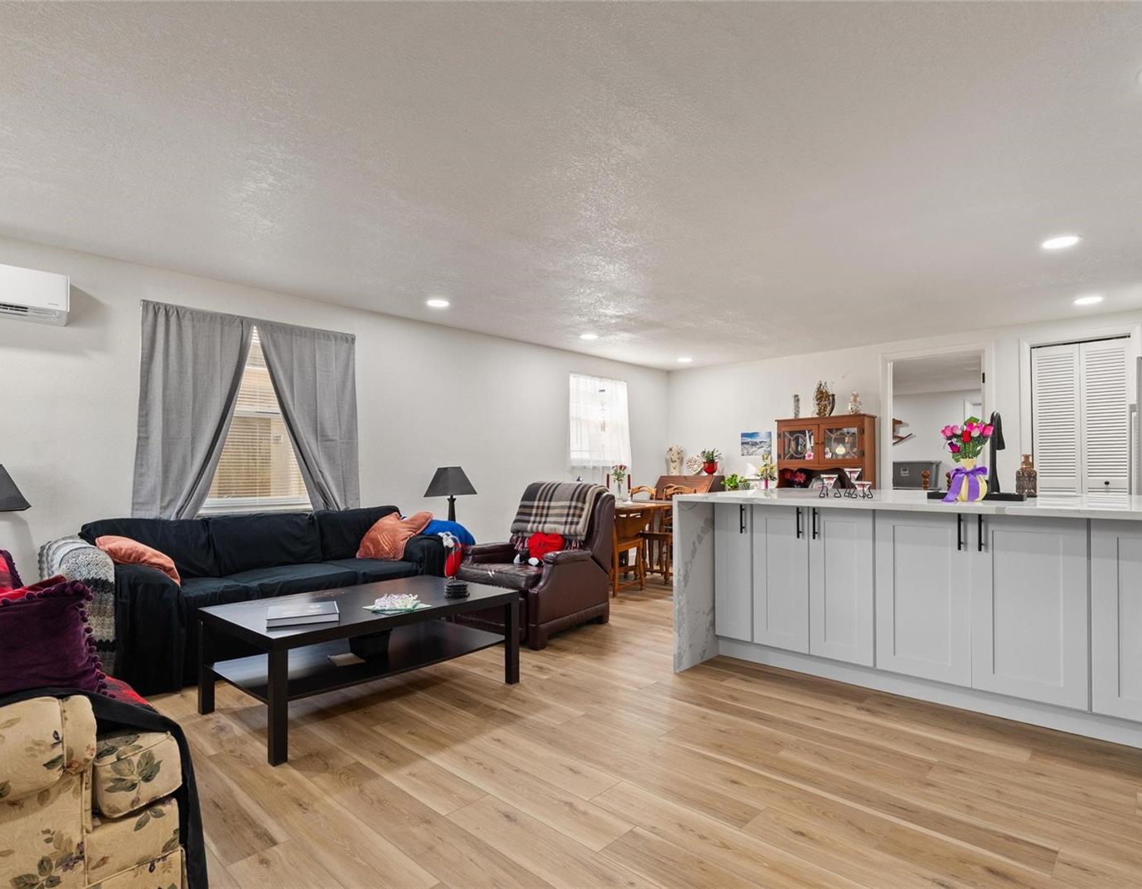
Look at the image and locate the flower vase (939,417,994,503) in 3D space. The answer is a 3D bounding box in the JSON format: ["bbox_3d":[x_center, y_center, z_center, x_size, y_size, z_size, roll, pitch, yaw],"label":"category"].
[{"bbox_3d":[1.675,0.066,2.498,0.185,0.355,0.185,-2,-3,43],"label":"flower vase"}]

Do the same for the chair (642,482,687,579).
[{"bbox_3d":[0.898,0.831,5.666,0.410,0.875,0.450,-2,-3,43],"label":"chair"}]

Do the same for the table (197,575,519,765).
[{"bbox_3d":[-0.949,0.943,2.789,0.760,0.450,1.170,-2,-3,42],"label":"table"}]

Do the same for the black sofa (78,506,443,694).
[{"bbox_3d":[-1.717,0.800,3.551,0.770,0.790,1.910,-2,-3,43],"label":"black sofa"}]

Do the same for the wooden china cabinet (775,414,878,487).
[{"bbox_3d":[2.461,0.509,5.689,0.820,1.520,0.380,-2,-3,43],"label":"wooden china cabinet"}]

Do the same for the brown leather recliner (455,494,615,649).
[{"bbox_3d":[-0.245,0.745,3.993,0.750,0.930,0.900,-2,-3,38],"label":"brown leather recliner"}]

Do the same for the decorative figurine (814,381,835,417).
[{"bbox_3d":[2.444,-0.418,5.718,0.160,0.335,0.130,-2,-3,43],"label":"decorative figurine"}]

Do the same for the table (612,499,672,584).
[{"bbox_3d":[0.570,0.895,5.422,0.800,0.730,1.050,-2,-3,43],"label":"table"}]

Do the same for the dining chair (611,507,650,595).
[{"bbox_3d":[0.360,0.811,5.074,0.430,0.875,0.510,-2,-3,43],"label":"dining chair"}]

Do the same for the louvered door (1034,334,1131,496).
[{"bbox_3d":[3.957,0.216,4.591,0.590,2.010,0.040,-2,-3,43],"label":"louvered door"}]

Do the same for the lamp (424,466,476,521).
[{"bbox_3d":[-0.913,0.436,4.463,0.280,0.540,0.280,-2,-3,43],"label":"lamp"}]

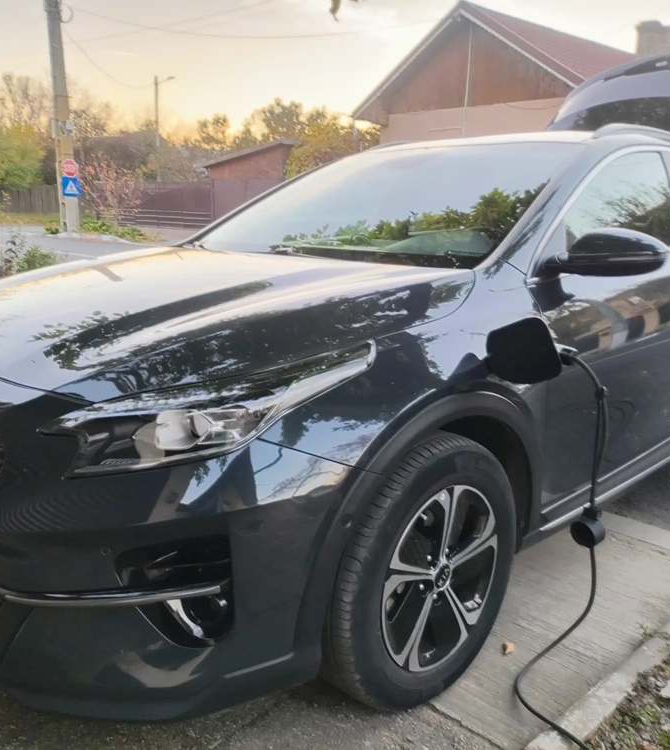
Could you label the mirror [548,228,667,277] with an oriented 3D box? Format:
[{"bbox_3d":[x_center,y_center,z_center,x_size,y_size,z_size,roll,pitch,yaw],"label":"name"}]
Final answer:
[{"bbox_3d":[0.712,-0.318,1.883,0.190,0.140,0.240,-11,16,-43],"label":"mirror"}]

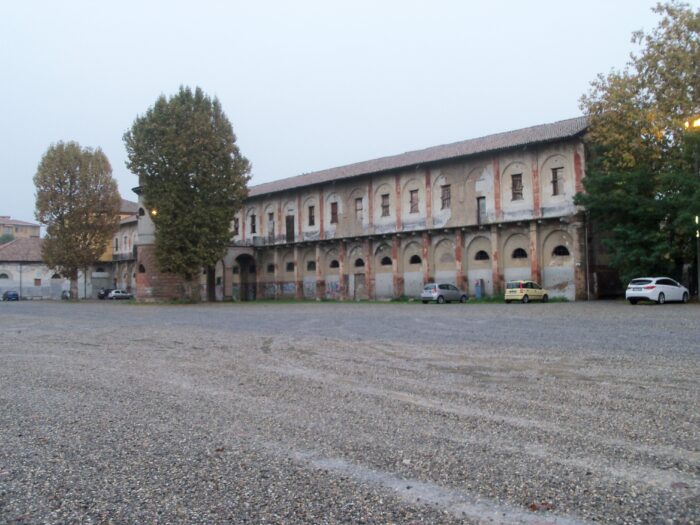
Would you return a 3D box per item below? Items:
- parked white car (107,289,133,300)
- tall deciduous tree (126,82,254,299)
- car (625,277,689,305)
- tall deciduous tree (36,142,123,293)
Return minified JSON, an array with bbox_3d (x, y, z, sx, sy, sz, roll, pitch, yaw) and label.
[{"bbox_3d":[-33.426,4.700,103.000,3.850,1.430,1.660,0,-3,-45],"label":"parked white car"},{"bbox_3d":[-17.944,-7.421,78.400,13.400,23.700,13.400,-1,-2,-13],"label":"tall deciduous tree"},{"bbox_3d":[18.058,1.649,41.379,4.700,1.490,1.810,0,-2,-38],"label":"car"},{"bbox_3d":[-35.959,-5.278,93.400,10.500,20.600,10.500,-1,-2,-20],"label":"tall deciduous tree"}]

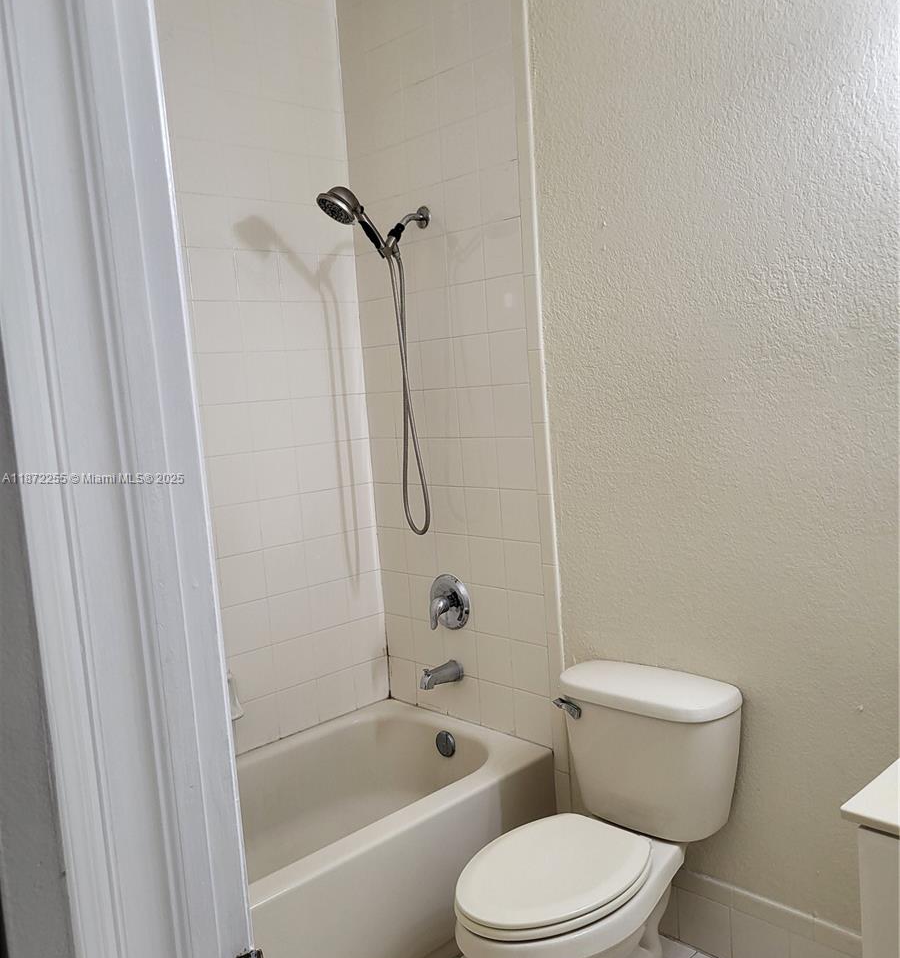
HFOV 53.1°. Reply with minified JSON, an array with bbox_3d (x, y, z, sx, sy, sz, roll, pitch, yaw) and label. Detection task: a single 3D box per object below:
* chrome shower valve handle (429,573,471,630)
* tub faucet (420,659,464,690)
[{"bbox_3d":[-0.029,0.394,2.835,0.083,0.180,0.180,-10,8,-43],"label":"chrome shower valve handle"},{"bbox_3d":[-0.035,0.622,2.837,0.143,0.074,0.066,-10,8,-43],"label":"tub faucet"}]

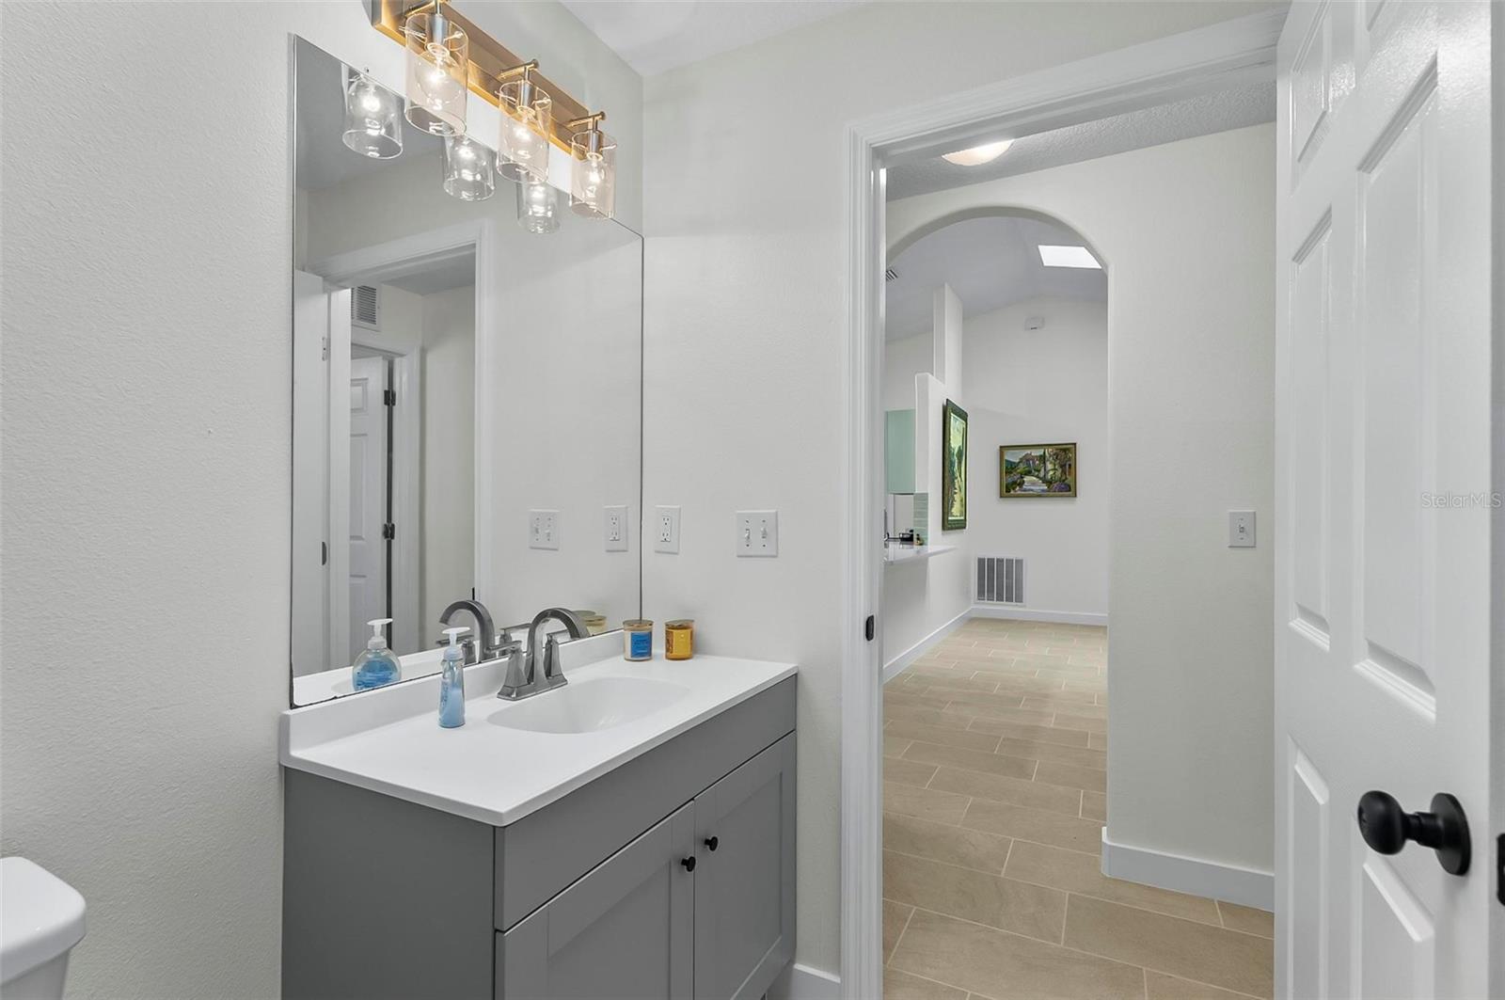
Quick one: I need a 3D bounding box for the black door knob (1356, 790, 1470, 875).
[{"bbox_3d":[0.601,0.300,0.613,0.065,0.070,0.070,-1,-2,27],"label":"black door knob"}]

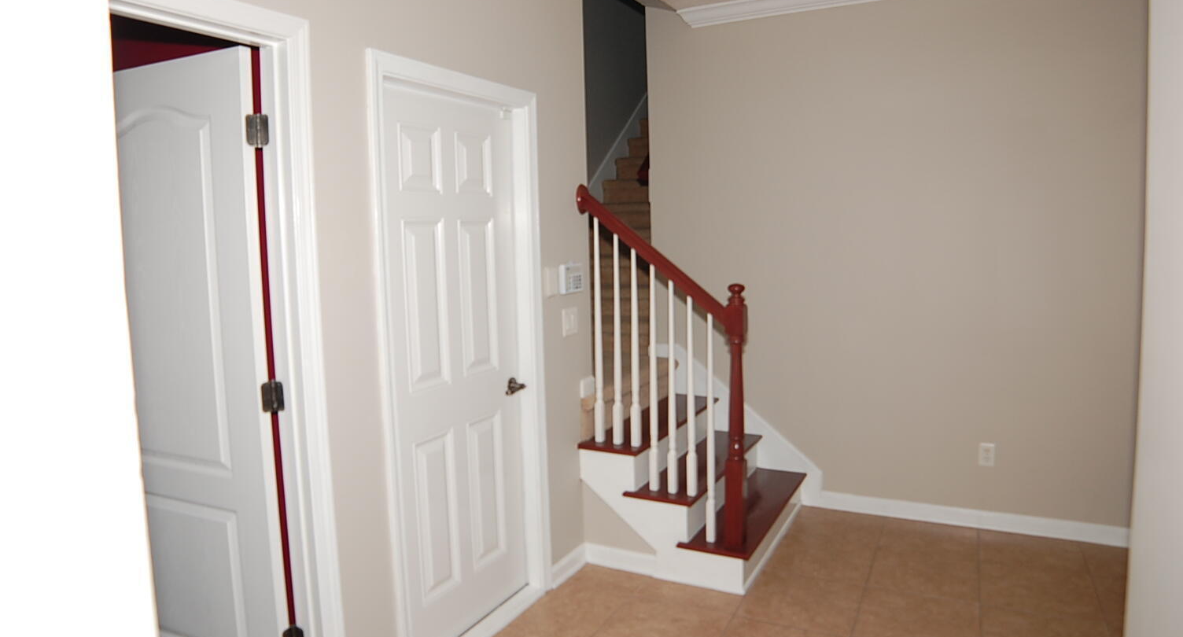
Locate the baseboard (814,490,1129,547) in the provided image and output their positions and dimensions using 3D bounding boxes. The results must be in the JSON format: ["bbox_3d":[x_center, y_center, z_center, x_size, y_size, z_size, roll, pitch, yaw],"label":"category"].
[{"bbox_3d":[1.929,1.031,3.591,1.421,0.094,0.016,2,8,24],"label":"baseboard"}]

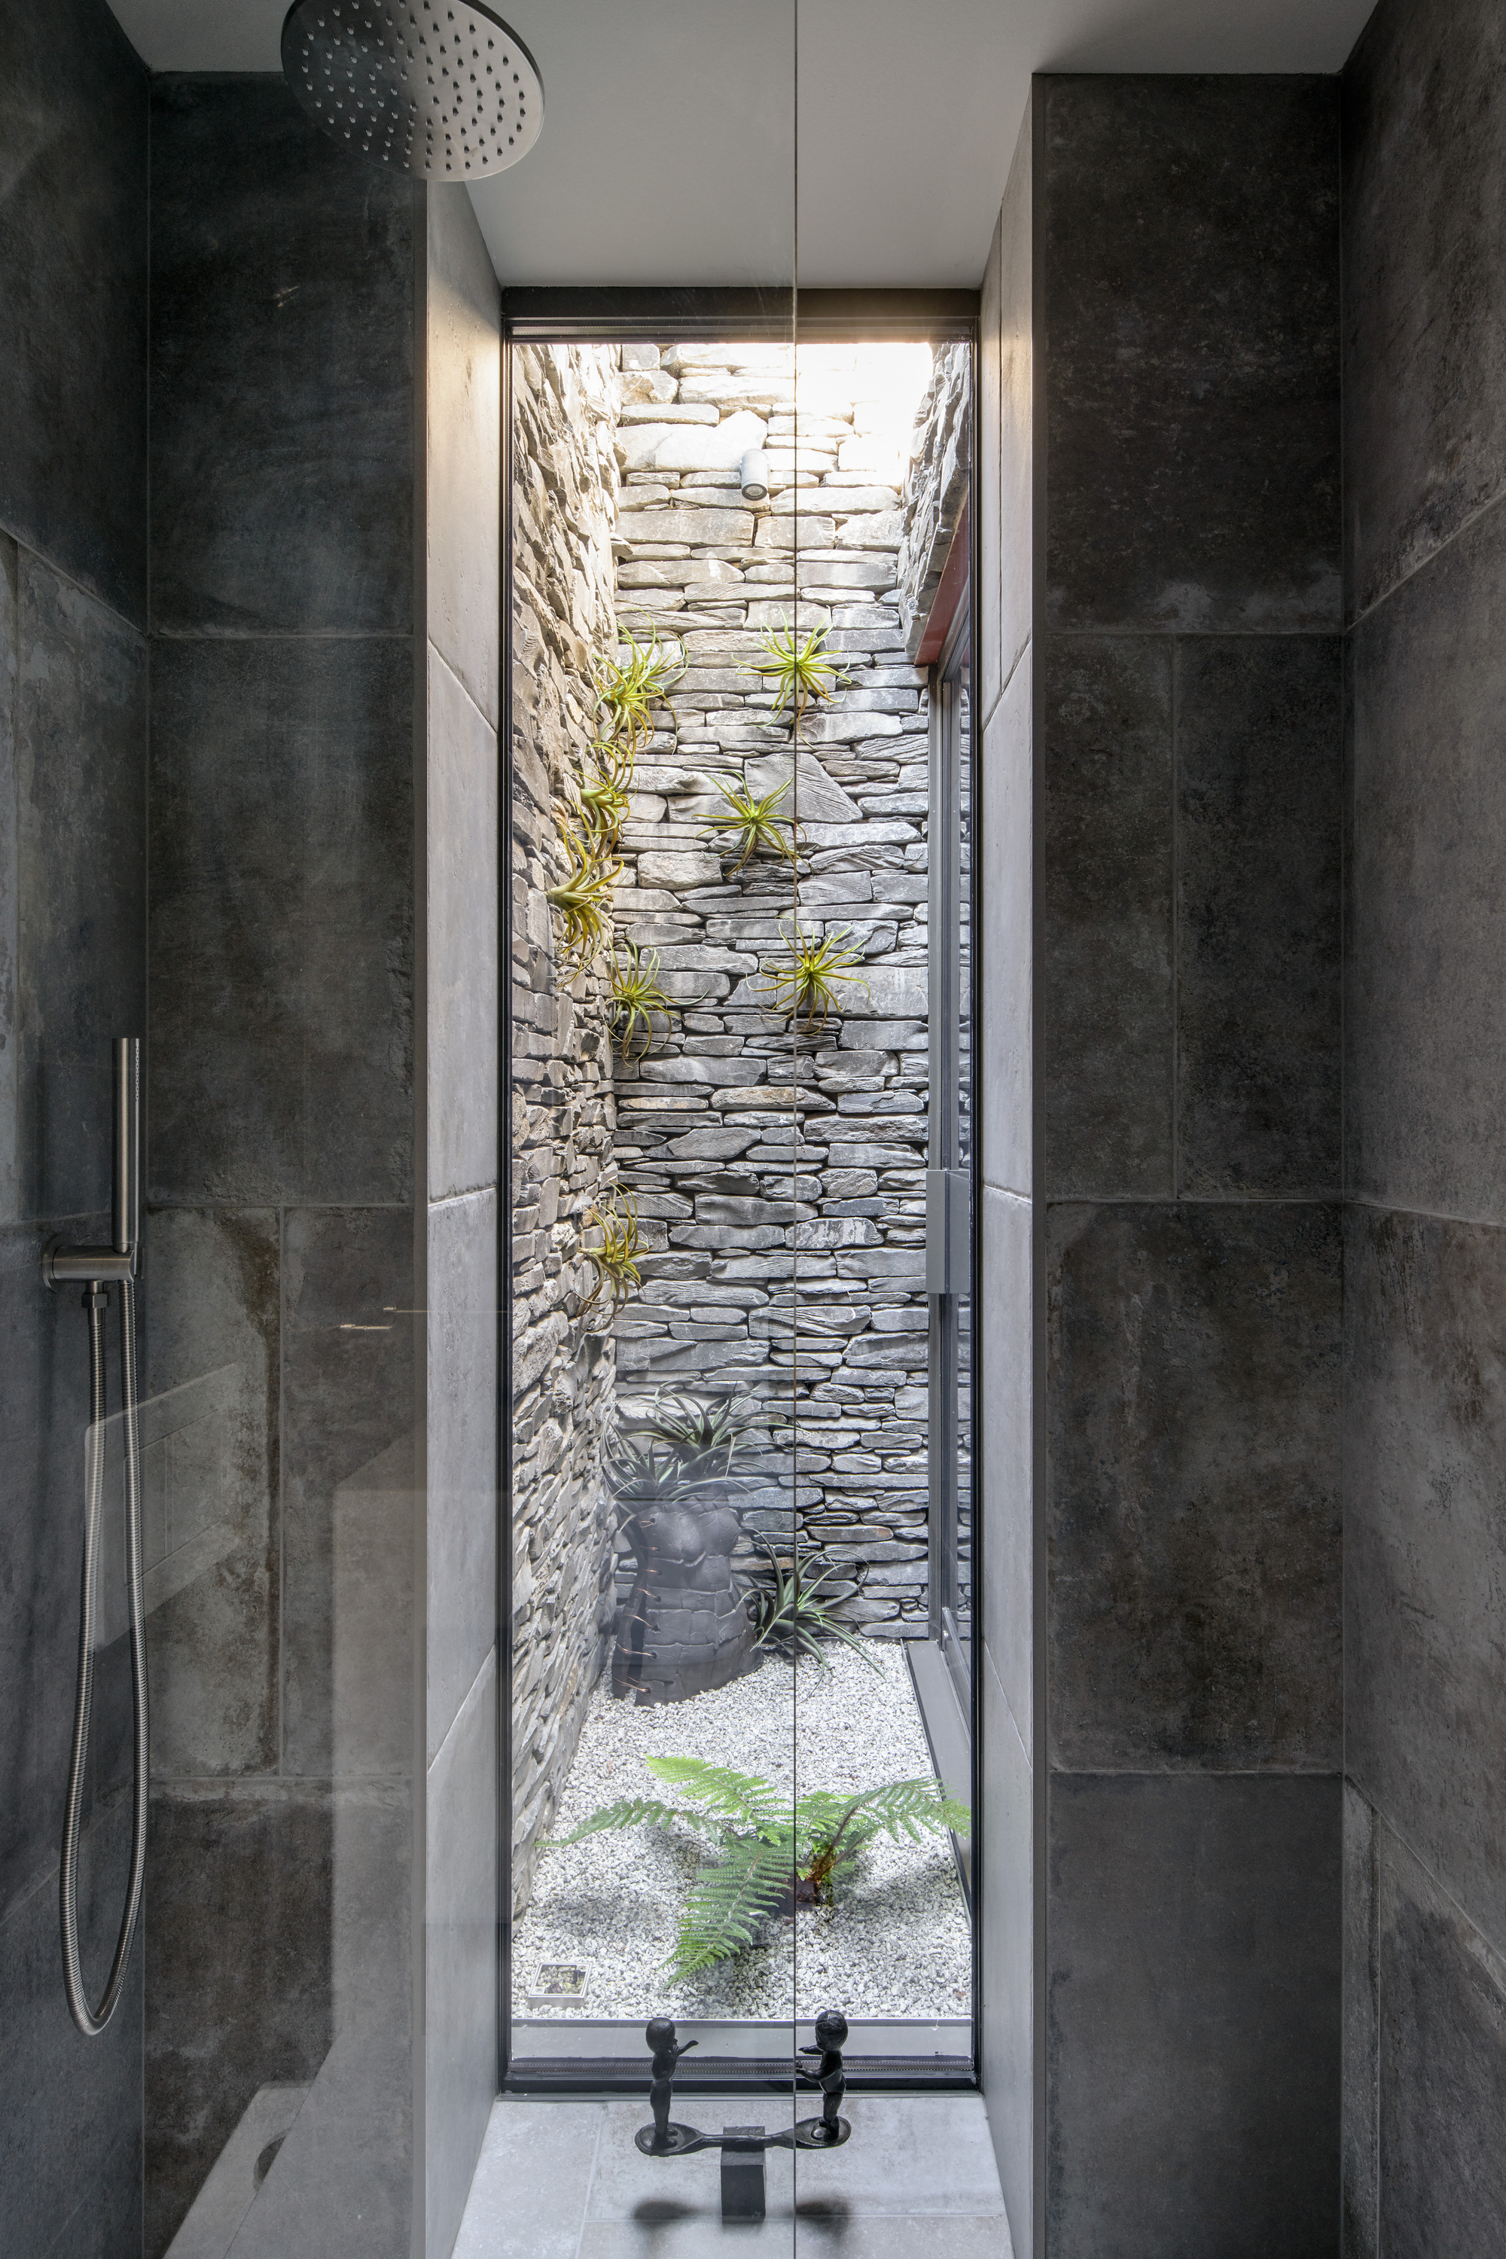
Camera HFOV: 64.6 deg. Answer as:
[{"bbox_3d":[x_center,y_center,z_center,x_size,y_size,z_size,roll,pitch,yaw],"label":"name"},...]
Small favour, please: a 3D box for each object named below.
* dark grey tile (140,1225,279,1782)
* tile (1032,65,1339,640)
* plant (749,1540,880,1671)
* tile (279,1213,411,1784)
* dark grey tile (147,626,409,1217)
[{"bbox_3d":[-0.567,0.383,1.259,0.142,0.601,0.012,0,0,0],"label":"dark grey tile"},{"bbox_3d":[0.463,-0.818,1.263,0.316,0.588,0.012,0,0,0],"label":"tile"},{"bbox_3d":[0.145,1.115,2.810,0.320,0.320,0.290,0,0,0],"label":"plant"},{"bbox_3d":[-0.424,0.383,1.259,0.140,0.601,0.012,0,0,0],"label":"tile"},{"bbox_3d":[-0.495,-0.219,1.259,0.281,0.600,0.012,0,0,0],"label":"dark grey tile"}]

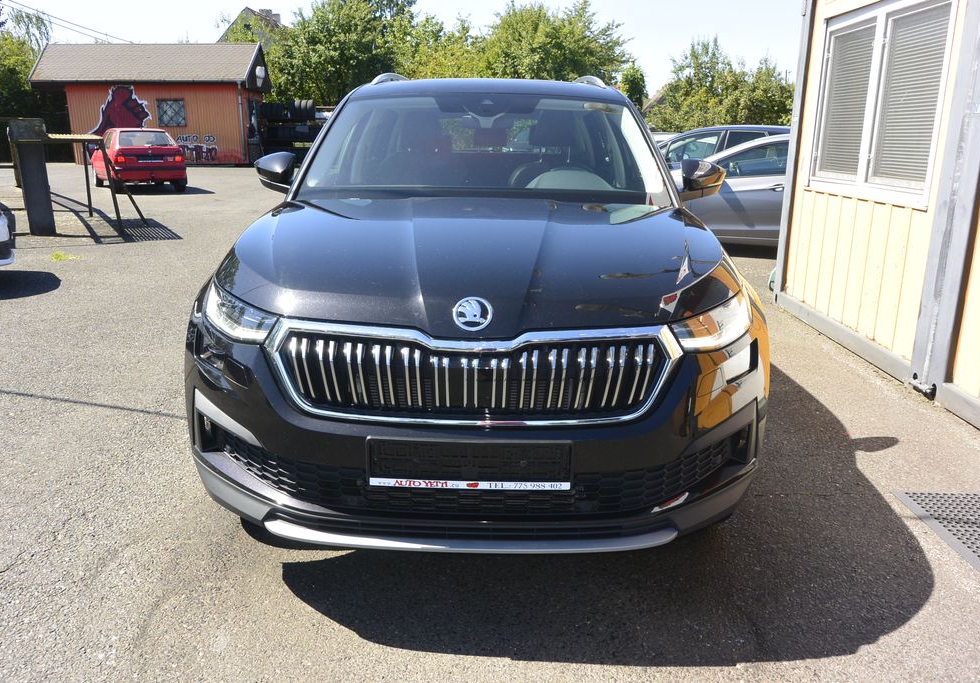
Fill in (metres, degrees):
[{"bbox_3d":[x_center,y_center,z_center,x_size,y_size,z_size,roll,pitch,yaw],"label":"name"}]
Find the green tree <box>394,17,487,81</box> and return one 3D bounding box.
[{"bbox_3d":[-1.861,-9.264,28.581,3.900,5.263,3.700,1,15,0],"label":"green tree"}]

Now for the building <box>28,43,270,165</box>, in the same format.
[{"bbox_3d":[-11.633,-8.324,27.086,7.653,4.064,2.915,2,15,5],"label":"building"}]

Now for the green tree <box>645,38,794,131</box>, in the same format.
[{"bbox_3d":[8.119,-8.483,27.727,5.900,4.598,4.600,1,15,0],"label":"green tree"}]

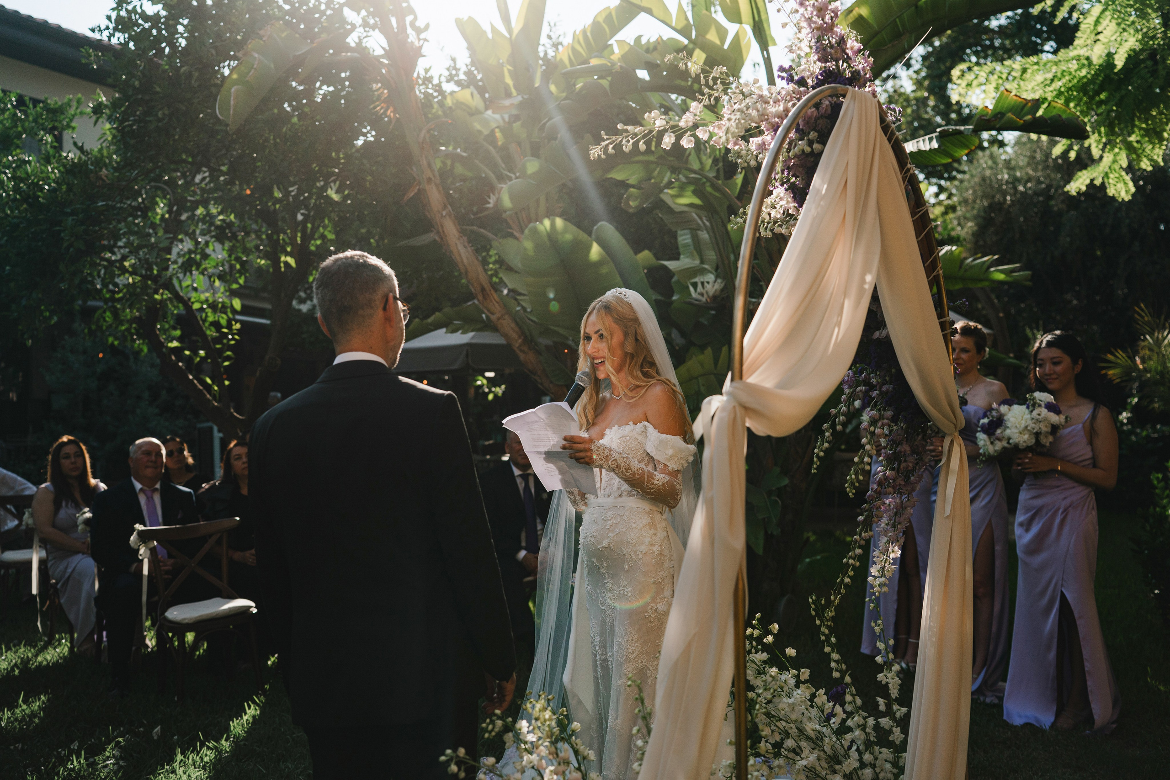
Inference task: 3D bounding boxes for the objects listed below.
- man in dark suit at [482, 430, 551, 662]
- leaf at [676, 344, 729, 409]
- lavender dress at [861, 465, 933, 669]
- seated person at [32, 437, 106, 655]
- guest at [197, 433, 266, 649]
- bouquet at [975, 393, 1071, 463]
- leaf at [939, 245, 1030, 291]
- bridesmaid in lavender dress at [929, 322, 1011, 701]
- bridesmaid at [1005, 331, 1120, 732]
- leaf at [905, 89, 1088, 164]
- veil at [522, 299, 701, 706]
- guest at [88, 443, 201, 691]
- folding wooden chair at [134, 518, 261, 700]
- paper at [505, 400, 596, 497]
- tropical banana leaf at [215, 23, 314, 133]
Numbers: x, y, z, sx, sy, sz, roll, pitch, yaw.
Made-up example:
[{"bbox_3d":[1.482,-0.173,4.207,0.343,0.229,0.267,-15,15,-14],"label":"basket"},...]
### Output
[{"bbox_3d":[-0.360,0.870,6.330,0.560,1.280,0.780,-1,0,-6],"label":"man in dark suit"},{"bbox_3d":[0.676,-0.076,6.500,0.500,0.400,0.250,-1,2,6],"label":"leaf"},{"bbox_3d":[1.583,0.544,5.750,0.500,1.660,0.450,0,3,37],"label":"lavender dress"},{"bbox_3d":[-2.950,0.910,6.550,0.460,1.230,0.720,0,0,-43],"label":"seated person"},{"bbox_3d":[-1.815,0.840,5.950,0.520,1.200,0.750,-2,2,-30],"label":"guest"},{"bbox_3d":[1.773,0.164,4.600,0.360,0.310,0.300,0,2,30],"label":"bouquet"},{"bbox_3d":[2.030,-0.665,6.200,0.850,0.280,0.420,-1,0,-9],"label":"leaf"},{"bbox_3d":[1.766,0.545,5.200,0.500,1.710,0.450,0,3,37],"label":"bridesmaid in lavender dress"},{"bbox_3d":[2.050,0.610,4.880,0.430,1.730,0.350,-1,0,41],"label":"bridesmaid"},{"bbox_3d":[1.980,-1.300,5.600,1.000,0.350,0.400,-1,0,-9],"label":"leaf"},{"bbox_3d":[0.062,0.439,3.450,0.580,1.500,0.480,1,3,45],"label":"veil"},{"bbox_3d":[-2.210,0.880,5.850,0.580,1.280,0.780,0,0,-33],"label":"guest"},{"bbox_3d":[-1.850,1.065,5.450,0.460,0.880,0.500,0,0,-37],"label":"folding wooden chair"},{"bbox_3d":[-0.085,0.138,2.740,0.200,0.260,0.060,0,45,48],"label":"paper"},{"bbox_3d":[-1.972,-1.925,7.000,0.420,0.800,0.300,46,-9,-16],"label":"tropical banana leaf"}]

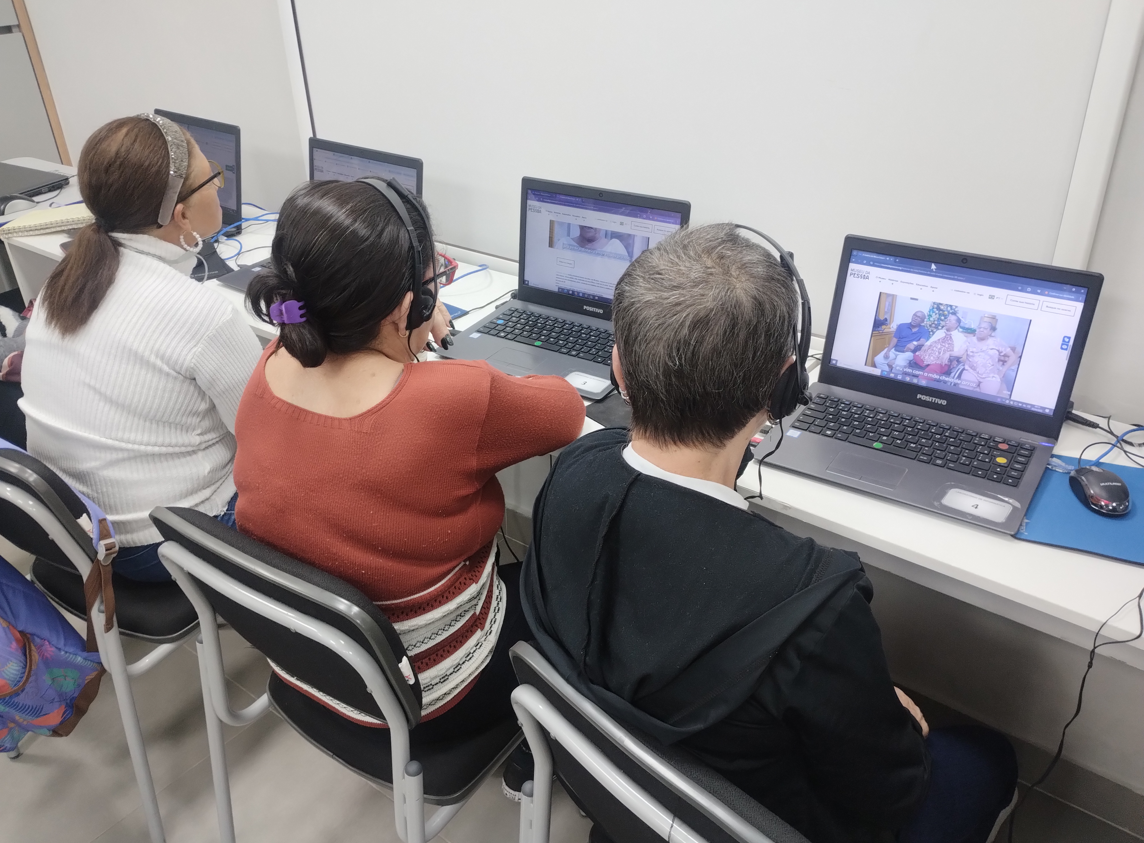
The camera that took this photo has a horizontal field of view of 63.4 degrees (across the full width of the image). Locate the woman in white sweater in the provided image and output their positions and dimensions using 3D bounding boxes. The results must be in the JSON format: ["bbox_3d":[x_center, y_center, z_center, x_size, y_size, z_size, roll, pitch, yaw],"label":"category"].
[{"bbox_3d":[-0.600,0.054,1.645,0.460,1.160,0.630,18,35,30],"label":"woman in white sweater"}]

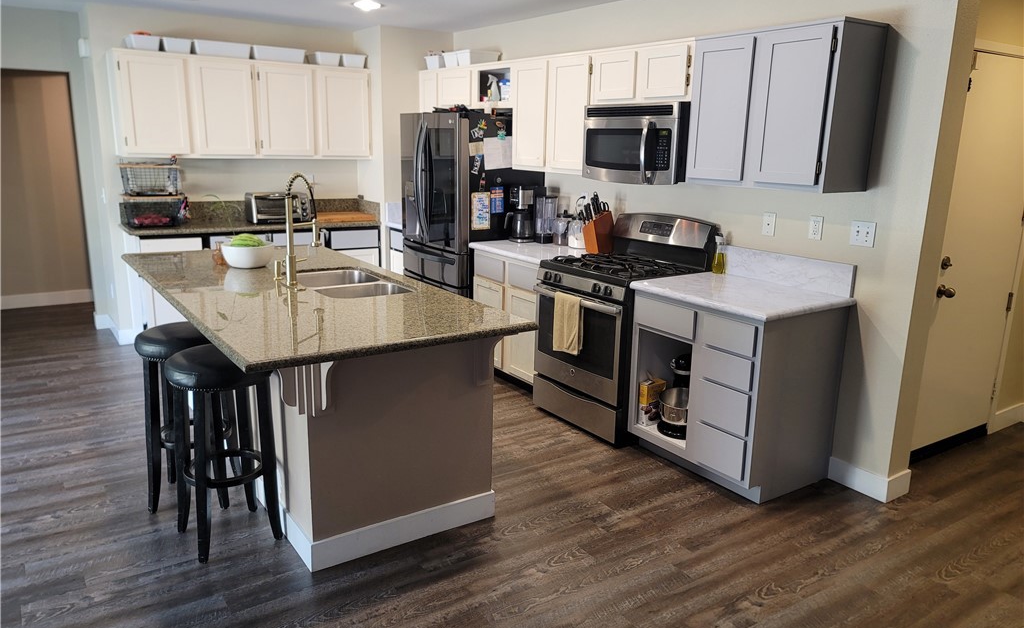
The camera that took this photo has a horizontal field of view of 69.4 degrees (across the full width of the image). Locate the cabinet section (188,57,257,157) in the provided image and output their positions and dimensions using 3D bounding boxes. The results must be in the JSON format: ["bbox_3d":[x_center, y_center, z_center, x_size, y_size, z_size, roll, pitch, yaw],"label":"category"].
[{"bbox_3d":[-2.235,-1.562,5.642,0.470,0.717,0.347,-7,16,-34],"label":"cabinet section"}]

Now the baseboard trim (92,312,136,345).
[{"bbox_3d":[-3.106,0.119,5.762,0.210,0.120,0.574,-7,16,-34],"label":"baseboard trim"}]

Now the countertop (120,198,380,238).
[{"bbox_3d":[-1.956,-0.747,5.689,1.827,0.181,0.569,-7,16,-34],"label":"countertop"}]

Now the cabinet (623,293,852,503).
[{"bbox_3d":[1.112,0.351,3.776,0.639,0.889,0.813,-7,16,-34],"label":"cabinet"}]

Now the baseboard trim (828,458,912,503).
[{"bbox_3d":[1.762,0.795,3.650,0.202,0.115,0.304,-7,16,-34],"label":"baseboard trim"}]

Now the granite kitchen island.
[{"bbox_3d":[-1.071,0.297,3.706,1.138,0.916,2.455,-7,16,-34],"label":"granite kitchen island"}]

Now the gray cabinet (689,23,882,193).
[{"bbox_3d":[1.236,-0.950,3.456,0.338,0.704,0.787,-7,16,-34],"label":"gray cabinet"}]

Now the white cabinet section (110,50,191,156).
[{"bbox_3d":[-2.624,-1.512,5.380,0.473,0.717,0.347,-7,16,-34],"label":"white cabinet section"}]

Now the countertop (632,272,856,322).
[{"bbox_3d":[1.115,-0.100,3.672,0.651,0.040,0.850,-7,16,-34],"label":"countertop"}]

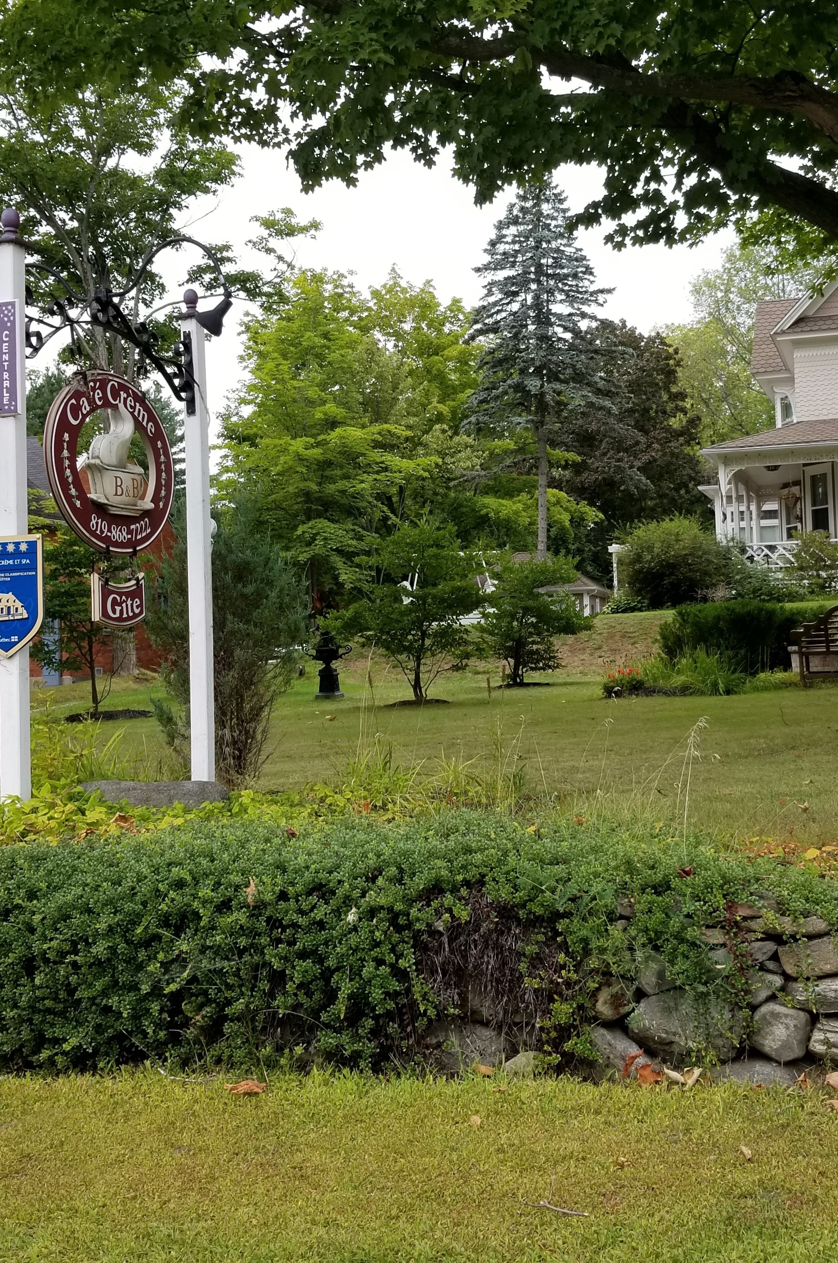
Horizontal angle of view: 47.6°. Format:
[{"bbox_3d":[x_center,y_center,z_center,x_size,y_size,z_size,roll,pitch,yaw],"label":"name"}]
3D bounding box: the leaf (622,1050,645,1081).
[{"bbox_3d":[0.764,1.551,3.384,0.070,0.090,0.055,-2,-2,12],"label":"leaf"}]

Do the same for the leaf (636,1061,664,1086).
[{"bbox_3d":[0.818,1.565,3.359,0.100,0.070,0.060,-2,-2,12],"label":"leaf"}]

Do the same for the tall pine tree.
[{"bbox_3d":[3.574,-7.224,29.000,4.344,13.091,4.200,-2,-2,0],"label":"tall pine tree"}]

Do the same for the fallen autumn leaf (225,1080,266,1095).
[{"bbox_3d":[-0.617,1.625,3.381,0.143,0.027,0.080,-1,-2,-10],"label":"fallen autumn leaf"}]

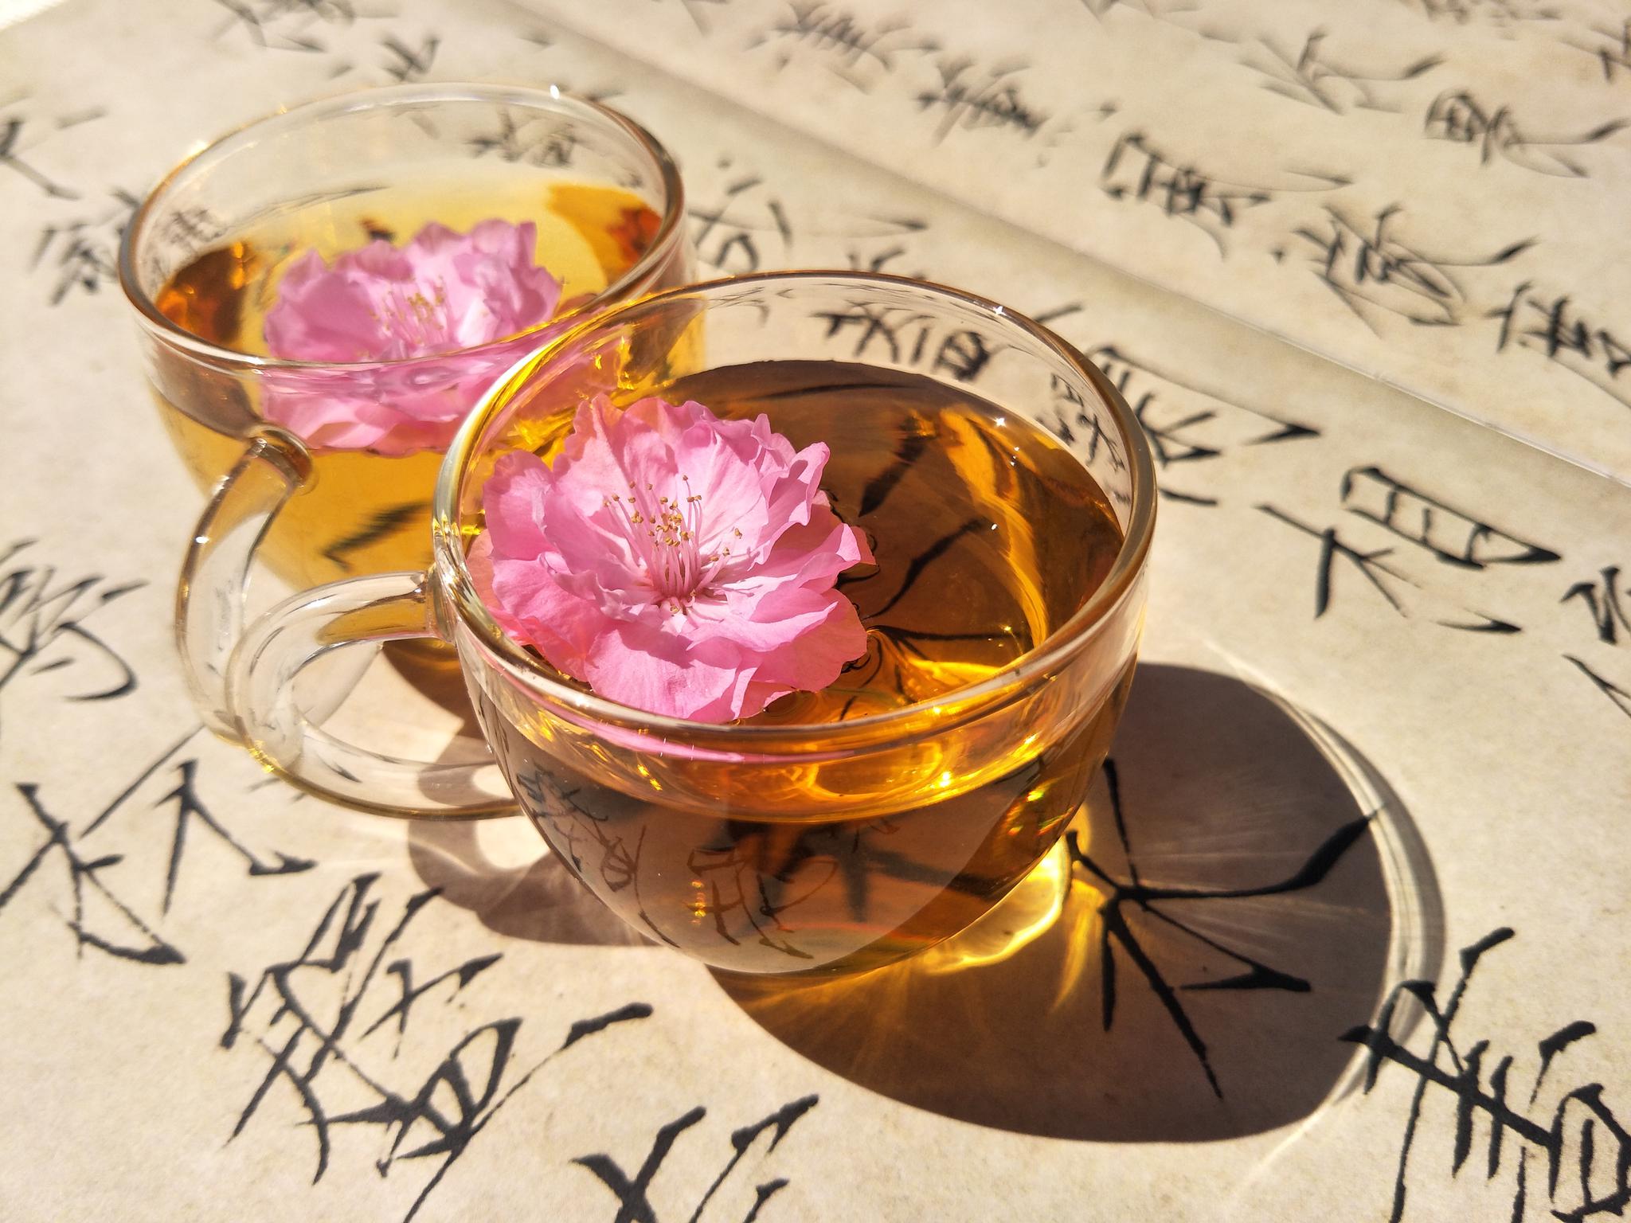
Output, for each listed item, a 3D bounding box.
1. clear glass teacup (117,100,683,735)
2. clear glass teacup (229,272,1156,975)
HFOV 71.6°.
[{"bbox_3d":[-0.062,-0.029,0.180,0.084,0.061,0.110,12,49,11],"label":"clear glass teacup"},{"bbox_3d":[-0.014,0.006,0.148,0.110,0.061,0.084,-14,49,-11],"label":"clear glass teacup"}]

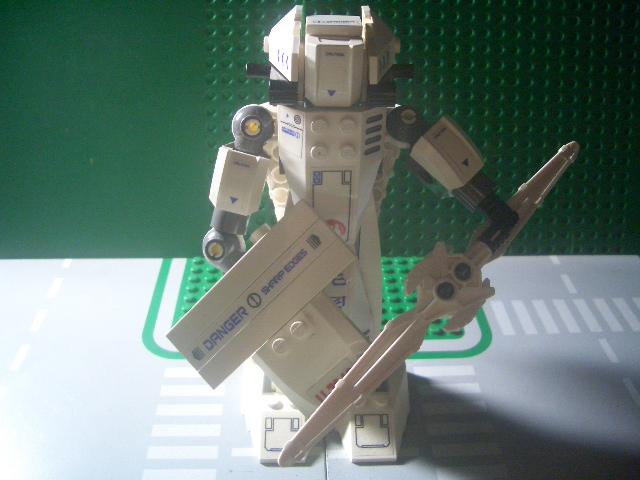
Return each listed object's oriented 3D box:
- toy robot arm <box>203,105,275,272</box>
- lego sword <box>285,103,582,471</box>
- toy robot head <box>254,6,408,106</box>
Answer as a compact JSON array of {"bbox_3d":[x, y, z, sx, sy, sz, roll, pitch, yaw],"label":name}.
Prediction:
[{"bbox_3d":[-0.027,-0.016,0.209,0.019,0.058,0.019,13,30,-10],"label":"toy robot arm"},{"bbox_3d":[0.036,0.013,0.186,0.022,0.013,0.132,43,72,11],"label":"lego sword"},{"bbox_3d":[0.003,-0.055,0.191,0.042,0.027,0.029,0,31,-2],"label":"toy robot head"}]

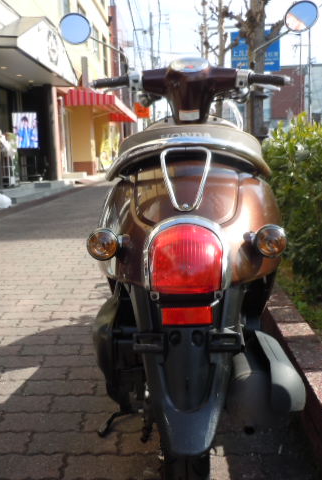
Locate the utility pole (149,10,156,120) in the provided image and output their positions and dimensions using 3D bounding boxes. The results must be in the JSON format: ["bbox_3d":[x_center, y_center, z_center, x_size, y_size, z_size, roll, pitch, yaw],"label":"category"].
[{"bbox_3d":[-0.580,-12.401,42.975,0.260,12.515,0.260,-1,9,3],"label":"utility pole"}]

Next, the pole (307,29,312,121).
[{"bbox_3d":[13.264,-13.352,46.972,0.260,12.461,0.260,-1,9,3],"label":"pole"}]

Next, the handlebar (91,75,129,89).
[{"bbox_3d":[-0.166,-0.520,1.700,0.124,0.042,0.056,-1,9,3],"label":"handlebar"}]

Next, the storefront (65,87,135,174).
[{"bbox_3d":[-2.196,-3.869,19.470,1.850,2.900,7.000,-1,9,3],"label":"storefront"}]

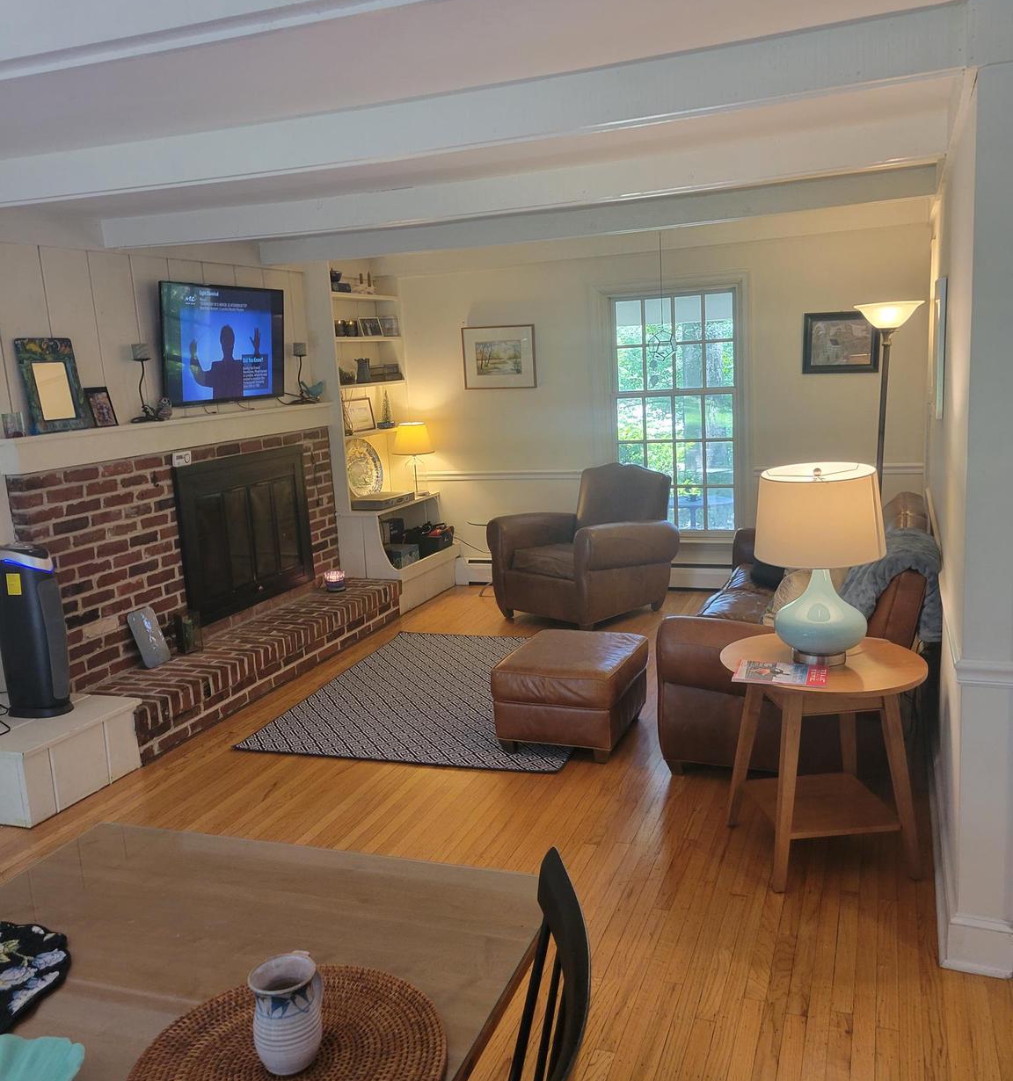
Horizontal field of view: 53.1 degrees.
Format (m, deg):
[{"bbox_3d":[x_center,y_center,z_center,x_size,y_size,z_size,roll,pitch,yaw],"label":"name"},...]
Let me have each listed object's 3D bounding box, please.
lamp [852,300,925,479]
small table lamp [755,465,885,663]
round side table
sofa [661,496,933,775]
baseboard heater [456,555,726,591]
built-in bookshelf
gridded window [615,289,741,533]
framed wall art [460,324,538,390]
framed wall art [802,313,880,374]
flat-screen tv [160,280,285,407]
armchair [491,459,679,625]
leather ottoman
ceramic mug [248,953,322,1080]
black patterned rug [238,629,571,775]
[{"bbox_3d":[2.075,-0.427,5.657,0.360,1.760,0.360,3,12,20],"label":"lamp"},{"bbox_3d":[0.949,0.078,3.071,0.388,0.590,0.388,0,11,20],"label":"small table lamp"},{"bbox_3d":[0.971,0.666,3.122,0.600,0.620,0.600,-3,10,1],"label":"round side table"},{"bbox_3d":[1.309,0.312,4.341,0.910,0.850,1.820,1,11,23],"label":"sofa"},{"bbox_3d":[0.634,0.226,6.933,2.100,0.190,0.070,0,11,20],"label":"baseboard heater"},{"bbox_3d":[-0.801,-0.716,6.799,0.480,2.260,0.950,0,11,20],"label":"built-in bookshelf"},{"bbox_3d":[1.119,-0.826,6.670,0.800,1.550,0.090,0,11,20],"label":"gridded window"},{"bbox_3d":[-0.053,-1.248,6.918,0.525,0.420,0.025,0,11,20],"label":"framed wall art"},{"bbox_3d":[2.044,-1.207,6.212,0.446,0.360,0.030,0,11,20],"label":"framed wall art"},{"bbox_3d":[-1.485,-1.046,5.415,0.060,0.620,1.080,6,13,20],"label":"flat-screen tv"},{"bbox_3d":[0.498,0.019,6.115,0.890,0.900,0.880,-12,13,-41],"label":"armchair"},{"bbox_3d":[0.269,0.628,4.255,0.510,0.380,0.510,1,11,24],"label":"leather ottoman"},{"bbox_3d":[-0.255,0.561,1.206,0.081,0.115,0.109,1,11,24],"label":"ceramic mug"},{"bbox_3d":[-0.213,0.713,4.997,1.450,0.010,1.840,0,11,18],"label":"black patterned rug"}]

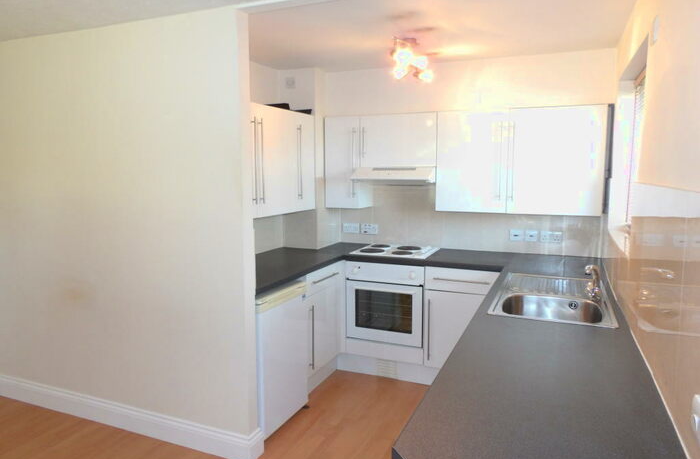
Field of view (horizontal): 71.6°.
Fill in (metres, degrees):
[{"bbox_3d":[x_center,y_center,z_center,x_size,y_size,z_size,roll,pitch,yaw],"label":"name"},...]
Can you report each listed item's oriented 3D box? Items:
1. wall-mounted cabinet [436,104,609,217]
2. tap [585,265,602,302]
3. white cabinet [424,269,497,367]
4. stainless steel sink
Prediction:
[{"bbox_3d":[1.199,-0.482,3.475,1.095,0.717,0.323,3,7,23],"label":"wall-mounted cabinet"},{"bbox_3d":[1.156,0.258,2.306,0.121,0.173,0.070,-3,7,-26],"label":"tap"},{"bbox_3d":[0.866,0.595,3.574,0.504,0.705,0.562,3,7,23],"label":"white cabinet"},{"bbox_3d":[1.015,0.404,2.443,0.499,0.161,0.929,3,7,23],"label":"stainless steel sink"}]

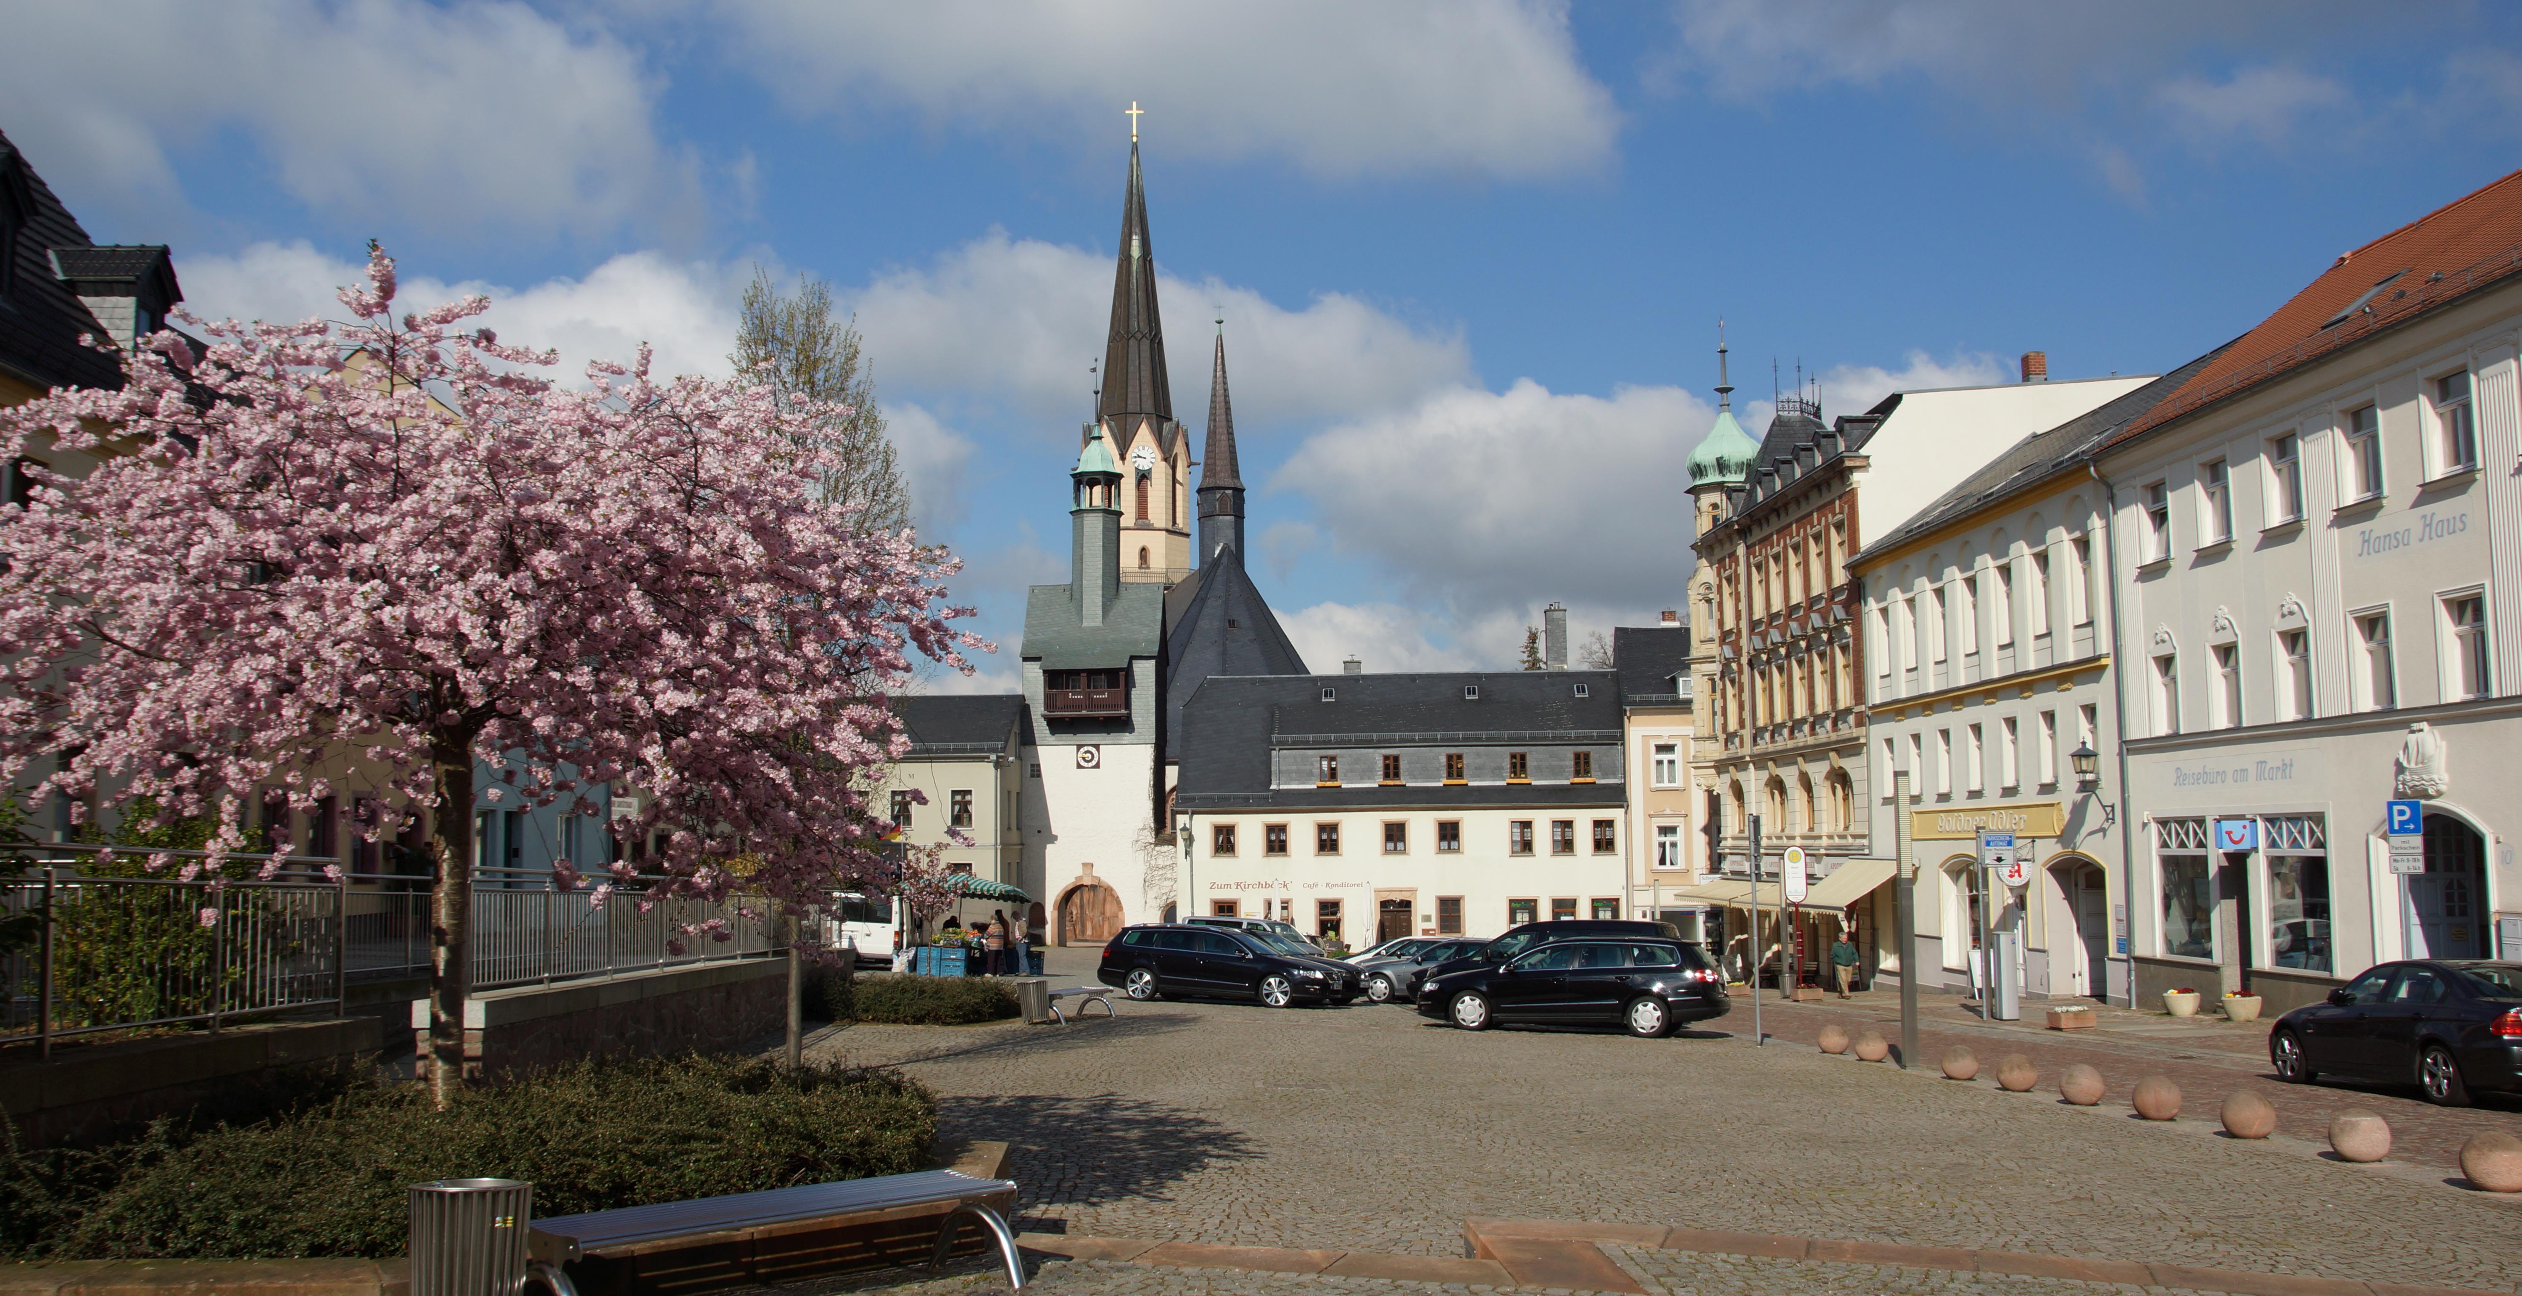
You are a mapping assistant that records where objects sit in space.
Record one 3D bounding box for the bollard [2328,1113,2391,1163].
[{"bbox_3d":[8.427,3.745,14.488,0.410,0.380,0.410,0,-6,0],"label":"bollard"}]

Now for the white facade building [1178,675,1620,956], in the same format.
[{"bbox_3d":[6.594,7.409,86.903,19.400,12.500,10.600,-1,-6,7],"label":"white facade building"}]

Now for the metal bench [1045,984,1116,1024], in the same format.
[{"bbox_3d":[-2.920,5.579,29.379,0.600,0.430,2.000,-2,-6,17],"label":"metal bench"}]

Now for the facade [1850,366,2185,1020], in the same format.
[{"bbox_3d":[21.999,0.791,45.470,10.000,15.400,14.800,0,-6,-1],"label":"facade"}]

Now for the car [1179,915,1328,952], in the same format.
[{"bbox_3d":[0.376,7.485,46.302,4.500,1.750,1.820,-5,-10,35],"label":"car"}]

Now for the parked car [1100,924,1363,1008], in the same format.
[{"bbox_3d":[-0.785,6.135,36.577,4.770,1.510,1.820,-2,-9,19],"label":"parked car"}]

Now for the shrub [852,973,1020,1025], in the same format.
[{"bbox_3d":[-5.128,5.519,29.792,2.700,0.650,2.200,-1,-6,0],"label":"shrub"}]

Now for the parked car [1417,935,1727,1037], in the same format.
[{"bbox_3d":[4.940,5.296,29.946,4.760,1.500,1.820,-1,-9,17],"label":"parked car"}]

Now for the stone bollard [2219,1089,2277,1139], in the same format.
[{"bbox_3d":[8.100,3.827,15.499,0.404,0.381,0.404,-1,-6,0],"label":"stone bollard"}]

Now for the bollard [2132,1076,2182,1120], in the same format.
[{"bbox_3d":[8.075,4.054,17.017,0.404,0.381,0.404,-1,-6,0],"label":"bollard"}]

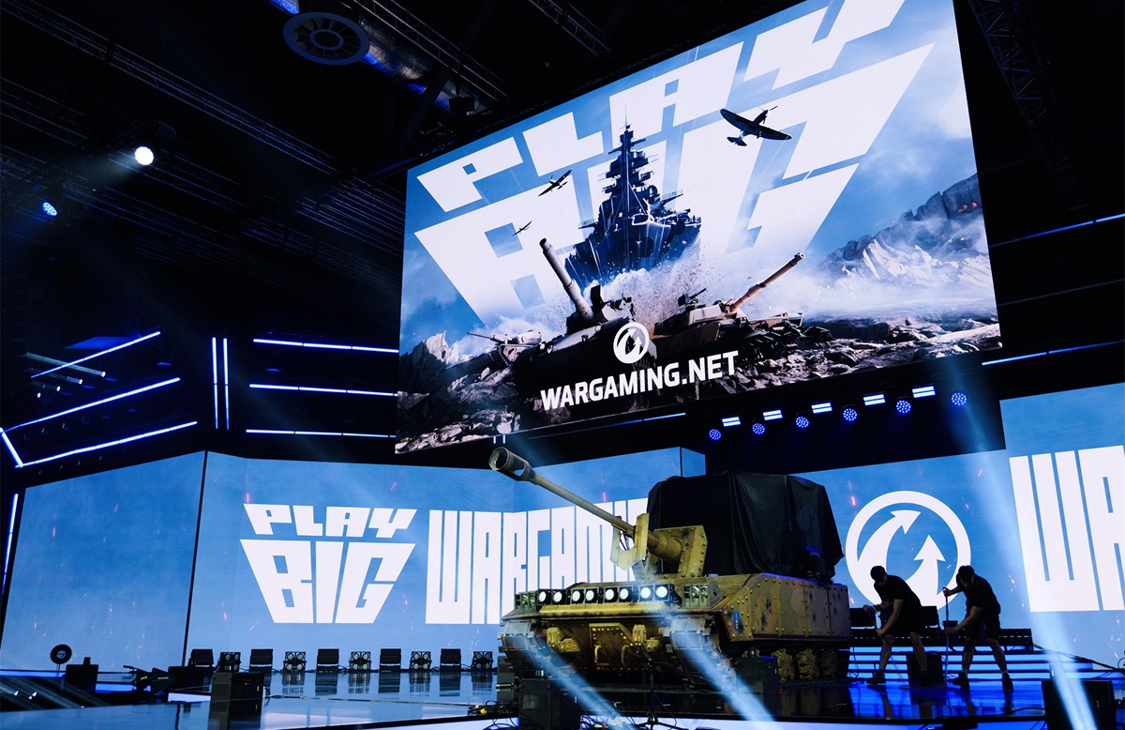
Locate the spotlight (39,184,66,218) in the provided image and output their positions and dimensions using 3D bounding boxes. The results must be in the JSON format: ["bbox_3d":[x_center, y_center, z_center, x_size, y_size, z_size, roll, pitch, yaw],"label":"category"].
[{"bbox_3d":[-7.310,-2.354,13.000,0.310,0.410,0.280,-13,-21,36],"label":"spotlight"}]

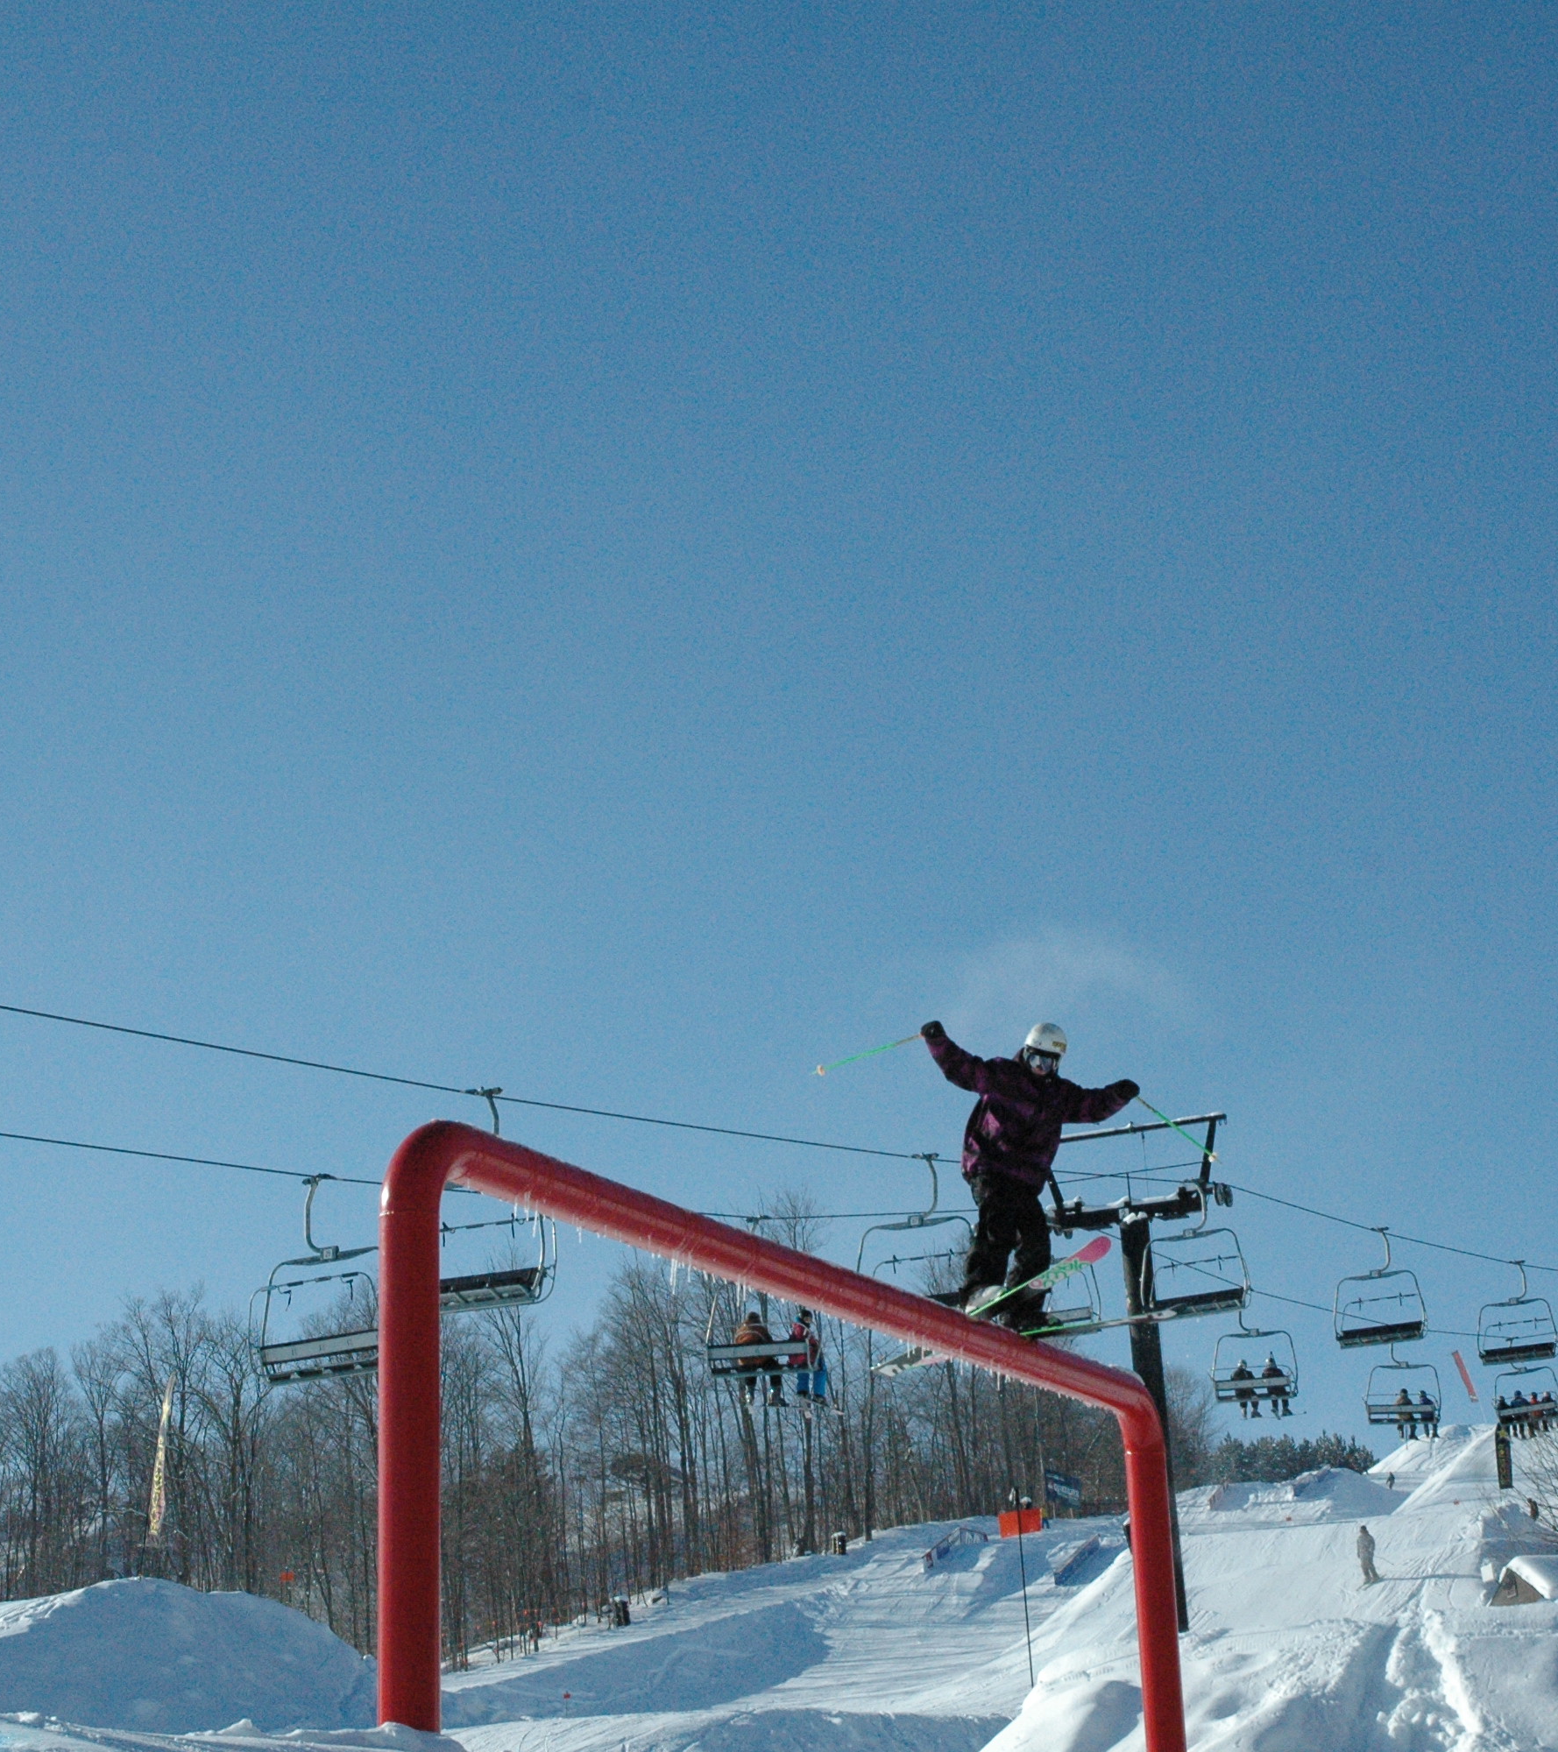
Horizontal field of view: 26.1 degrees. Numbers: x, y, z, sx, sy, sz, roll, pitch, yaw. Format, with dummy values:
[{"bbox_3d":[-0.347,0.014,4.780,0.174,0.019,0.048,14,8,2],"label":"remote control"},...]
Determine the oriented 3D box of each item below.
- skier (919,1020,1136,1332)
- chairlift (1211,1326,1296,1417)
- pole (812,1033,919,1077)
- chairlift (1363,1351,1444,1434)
[{"bbox_3d":[1.402,1.712,19.100,1.200,1.700,0.650,6,-21,-22],"label":"skier"},{"bbox_3d":[12.263,12.062,86.688,2.300,2.850,1.000,-11,-21,24],"label":"chairlift"},{"bbox_3d":[0.549,1.014,19.330,0.070,0.070,1.050,14,-25,-38],"label":"pole"},{"bbox_3d":[18.527,14.784,99.588,2.300,2.850,1.000,-11,-21,24],"label":"chairlift"}]

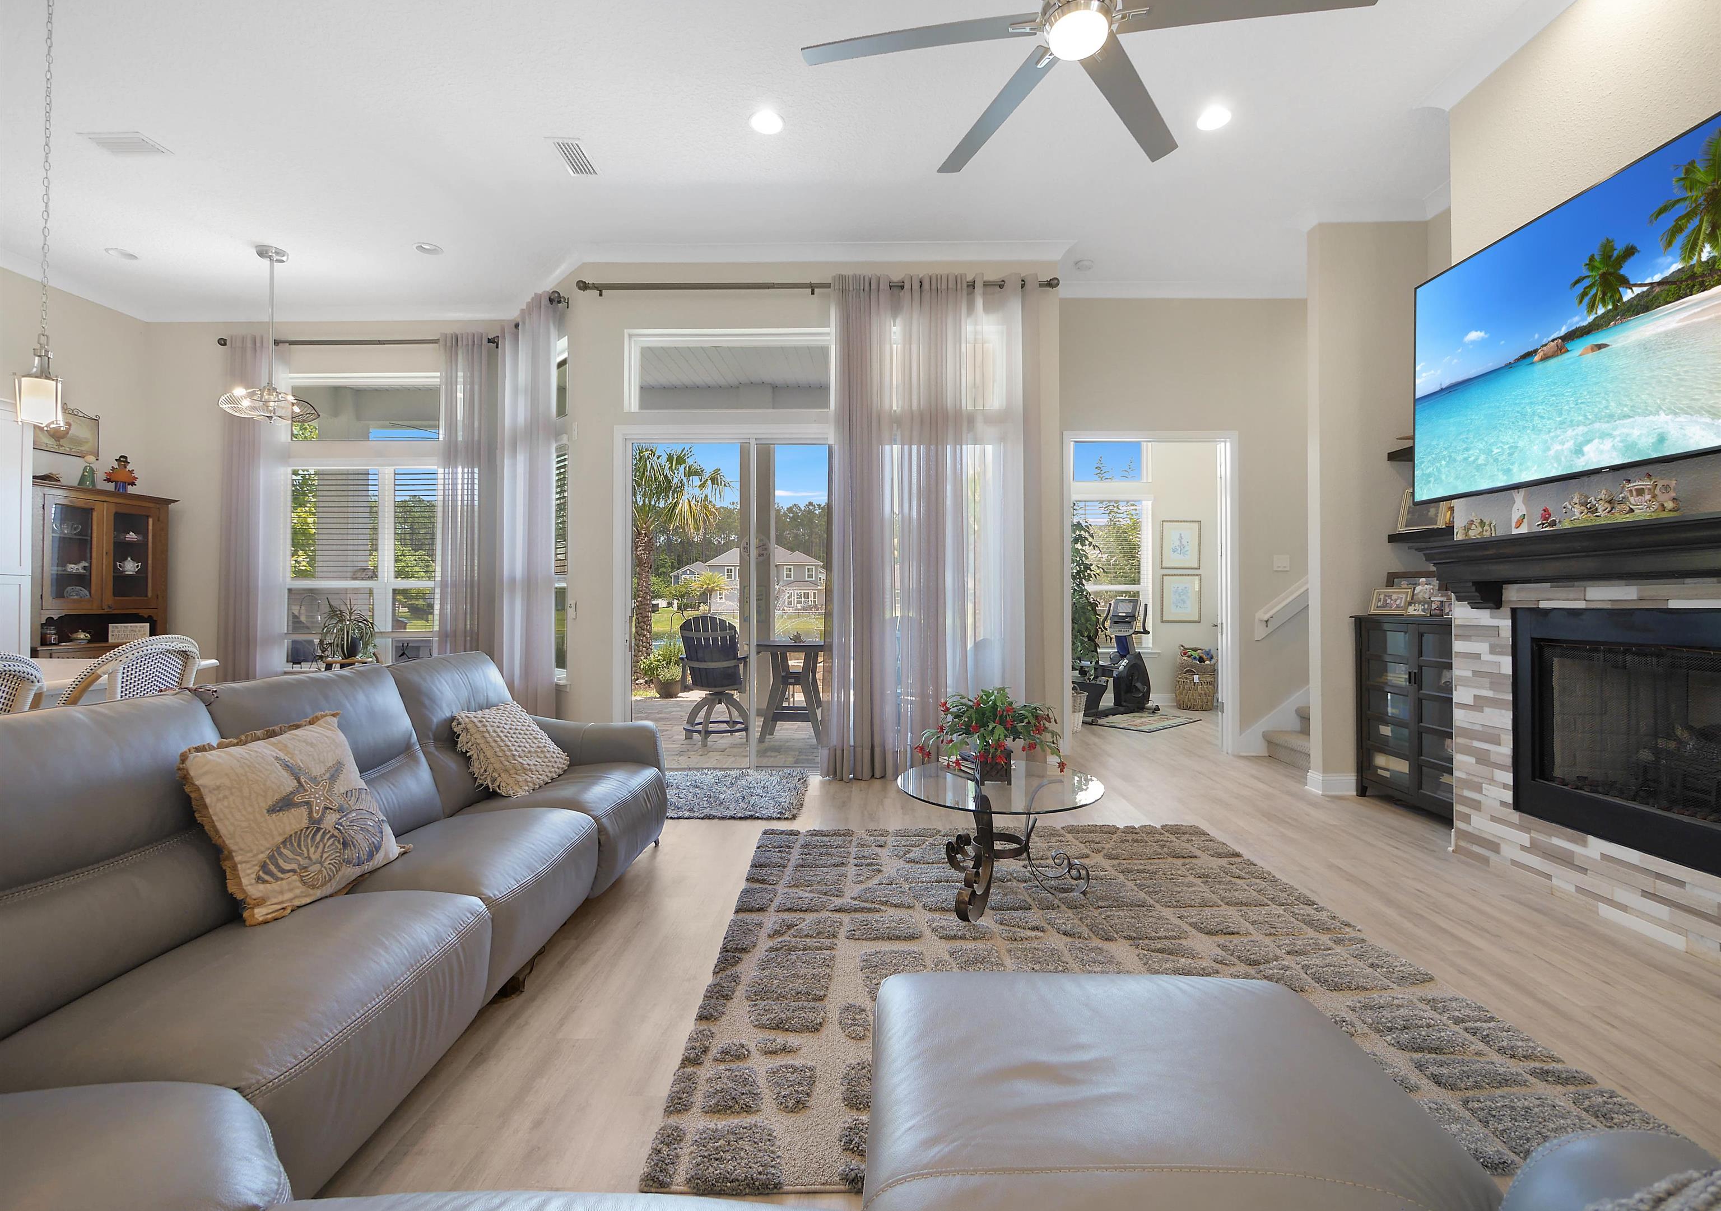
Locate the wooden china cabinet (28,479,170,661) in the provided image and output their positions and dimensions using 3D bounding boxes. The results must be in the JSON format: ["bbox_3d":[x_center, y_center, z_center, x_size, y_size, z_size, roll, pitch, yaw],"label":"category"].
[{"bbox_3d":[-5.841,0.168,5.222,0.480,2.036,1.049,0,0,1],"label":"wooden china cabinet"}]

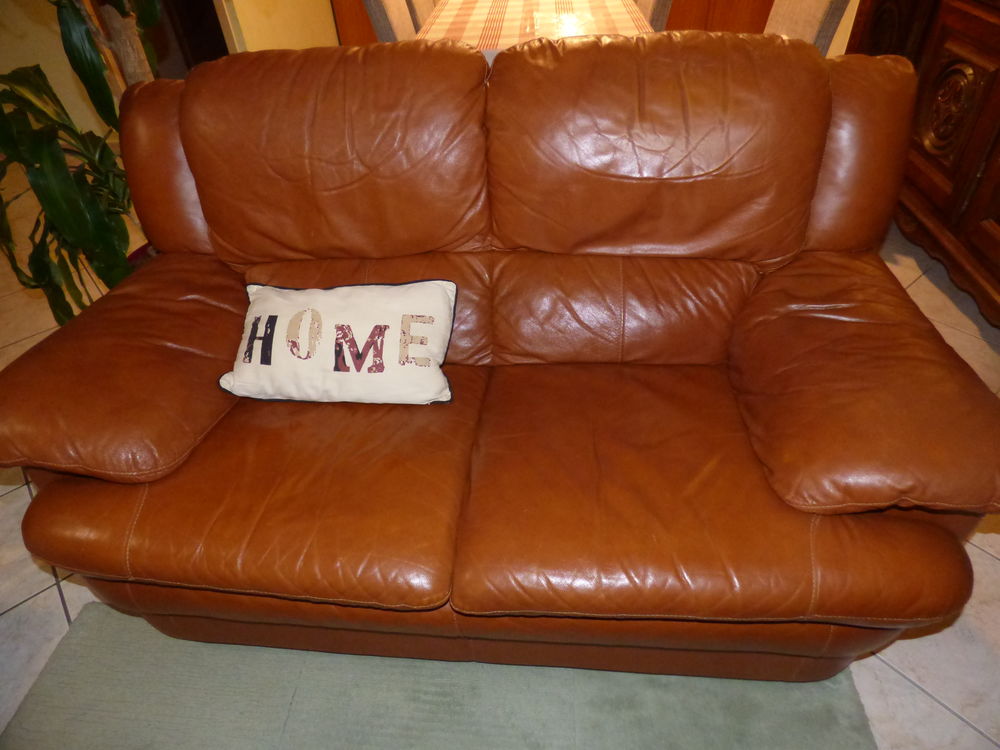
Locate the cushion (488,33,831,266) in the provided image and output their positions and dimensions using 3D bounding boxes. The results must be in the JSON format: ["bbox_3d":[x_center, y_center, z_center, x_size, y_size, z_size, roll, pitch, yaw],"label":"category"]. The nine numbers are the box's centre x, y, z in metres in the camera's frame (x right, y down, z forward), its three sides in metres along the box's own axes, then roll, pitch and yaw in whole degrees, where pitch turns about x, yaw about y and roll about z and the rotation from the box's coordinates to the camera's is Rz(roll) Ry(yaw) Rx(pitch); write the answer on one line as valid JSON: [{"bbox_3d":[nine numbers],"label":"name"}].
[{"bbox_3d":[0.284,-0.428,1.130,0.602,0.408,0.214,2,24,5],"label":"cushion"}]

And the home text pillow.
[{"bbox_3d":[-0.331,-0.072,1.196,0.469,0.122,0.255,1,84,4],"label":"home text pillow"}]

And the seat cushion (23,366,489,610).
[{"bbox_3d":[-0.435,0.161,1.151,0.785,0.163,0.541,2,41,5],"label":"seat cushion"}]

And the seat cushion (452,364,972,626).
[{"bbox_3d":[0.343,0.180,1.087,0.785,0.163,0.541,2,41,5],"label":"seat cushion"}]

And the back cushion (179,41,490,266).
[{"bbox_3d":[-0.318,-0.438,1.180,0.592,0.408,0.214,2,24,5],"label":"back cushion"}]

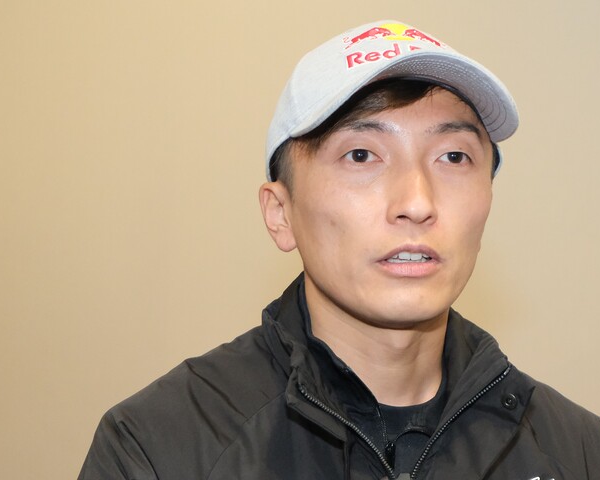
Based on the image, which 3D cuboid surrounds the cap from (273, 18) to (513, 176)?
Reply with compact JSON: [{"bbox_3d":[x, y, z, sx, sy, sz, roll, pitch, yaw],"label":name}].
[{"bbox_3d":[0.068,-0.114,1.000,0.180,0.138,0.262,2,-20,-12],"label":"cap"}]

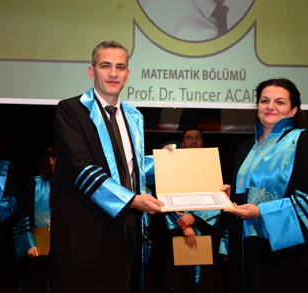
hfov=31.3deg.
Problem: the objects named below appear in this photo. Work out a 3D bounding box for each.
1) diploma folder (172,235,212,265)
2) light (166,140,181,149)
[{"bbox_3d":[0.318,0.846,4.450,0.315,0.235,0.012,-3,-5,1],"label":"diploma folder"},{"bbox_3d":[0.239,0.012,6.500,0.170,0.170,0.160,0,-7,0],"label":"light"}]

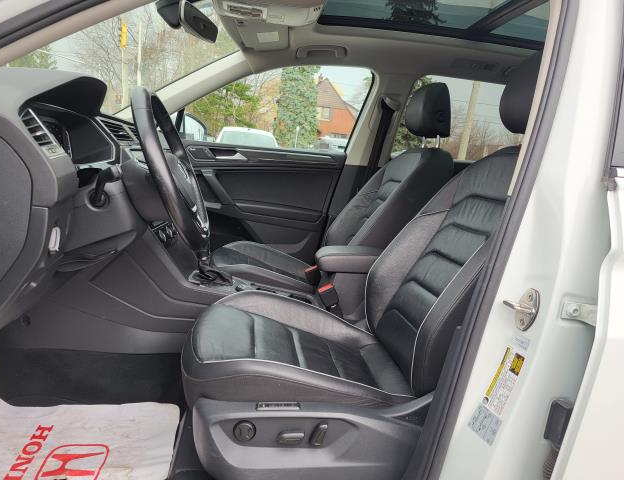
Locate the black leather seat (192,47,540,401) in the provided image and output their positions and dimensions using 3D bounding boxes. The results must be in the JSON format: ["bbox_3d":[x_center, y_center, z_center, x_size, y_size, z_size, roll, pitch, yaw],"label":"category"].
[{"bbox_3d":[0.178,-0.040,1.222,1.000,0.930,0.540,2,12,-8],"label":"black leather seat"}]

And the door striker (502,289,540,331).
[{"bbox_3d":[0.378,0.125,0.866,0.050,0.078,0.040,12,11,-25],"label":"door striker"}]

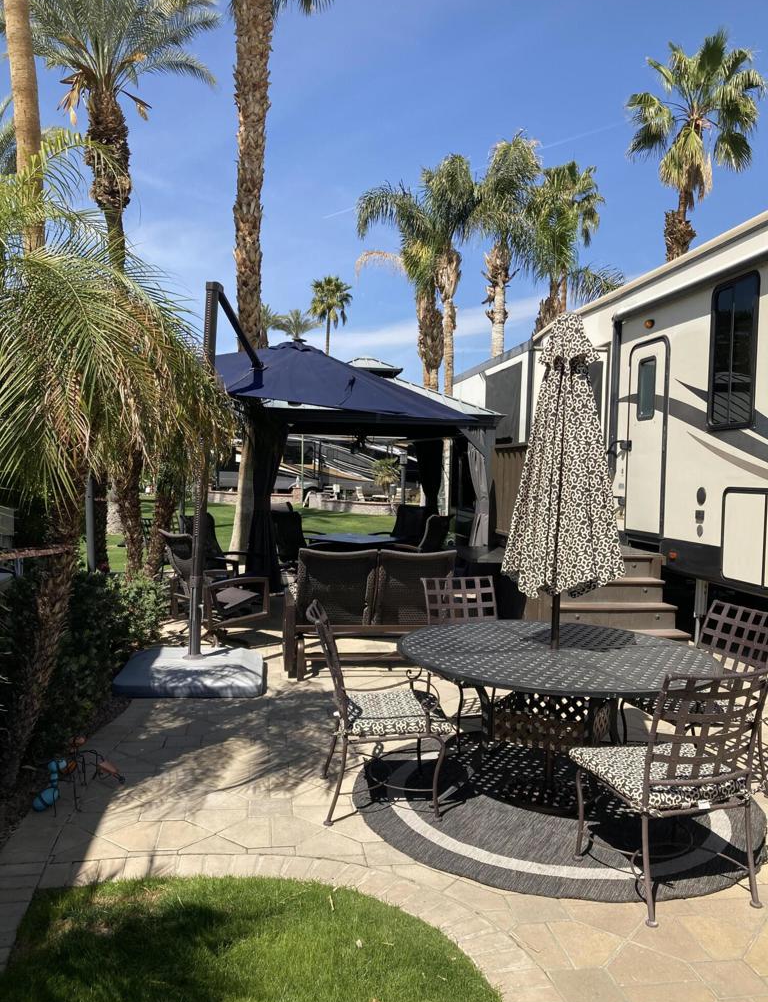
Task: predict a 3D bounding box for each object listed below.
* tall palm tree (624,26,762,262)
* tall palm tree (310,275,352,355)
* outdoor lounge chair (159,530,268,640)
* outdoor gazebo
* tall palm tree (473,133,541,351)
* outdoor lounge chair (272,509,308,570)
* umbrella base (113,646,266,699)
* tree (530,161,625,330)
[{"bbox_3d":[6.198,-4.354,16.748,2.900,10.007,2.900,0,4,0],"label":"tall palm tree"},{"bbox_3d":[-3.035,-7.168,47.635,2.700,11.421,2.700,0,4,0],"label":"tall palm tree"},{"bbox_3d":[-1.506,0.732,7.364,0.700,0.950,0.840,3,5,37],"label":"outdoor lounge chair"},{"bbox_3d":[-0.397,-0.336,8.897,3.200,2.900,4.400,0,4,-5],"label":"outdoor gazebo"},{"bbox_3d":[2.681,-3.720,18.294,2.100,8.478,2.100,0,4,0],"label":"tall palm tree"},{"bbox_3d":[-1.028,0.556,9.958,0.780,0.970,0.680,2,4,24],"label":"outdoor lounge chair"},{"bbox_3d":[-1.381,1.212,6.093,1.000,0.160,0.960,0,4,-3],"label":"umbrella base"},{"bbox_3d":[4.177,-3.438,18.312,2.300,7.939,2.300,0,4,0],"label":"tree"}]

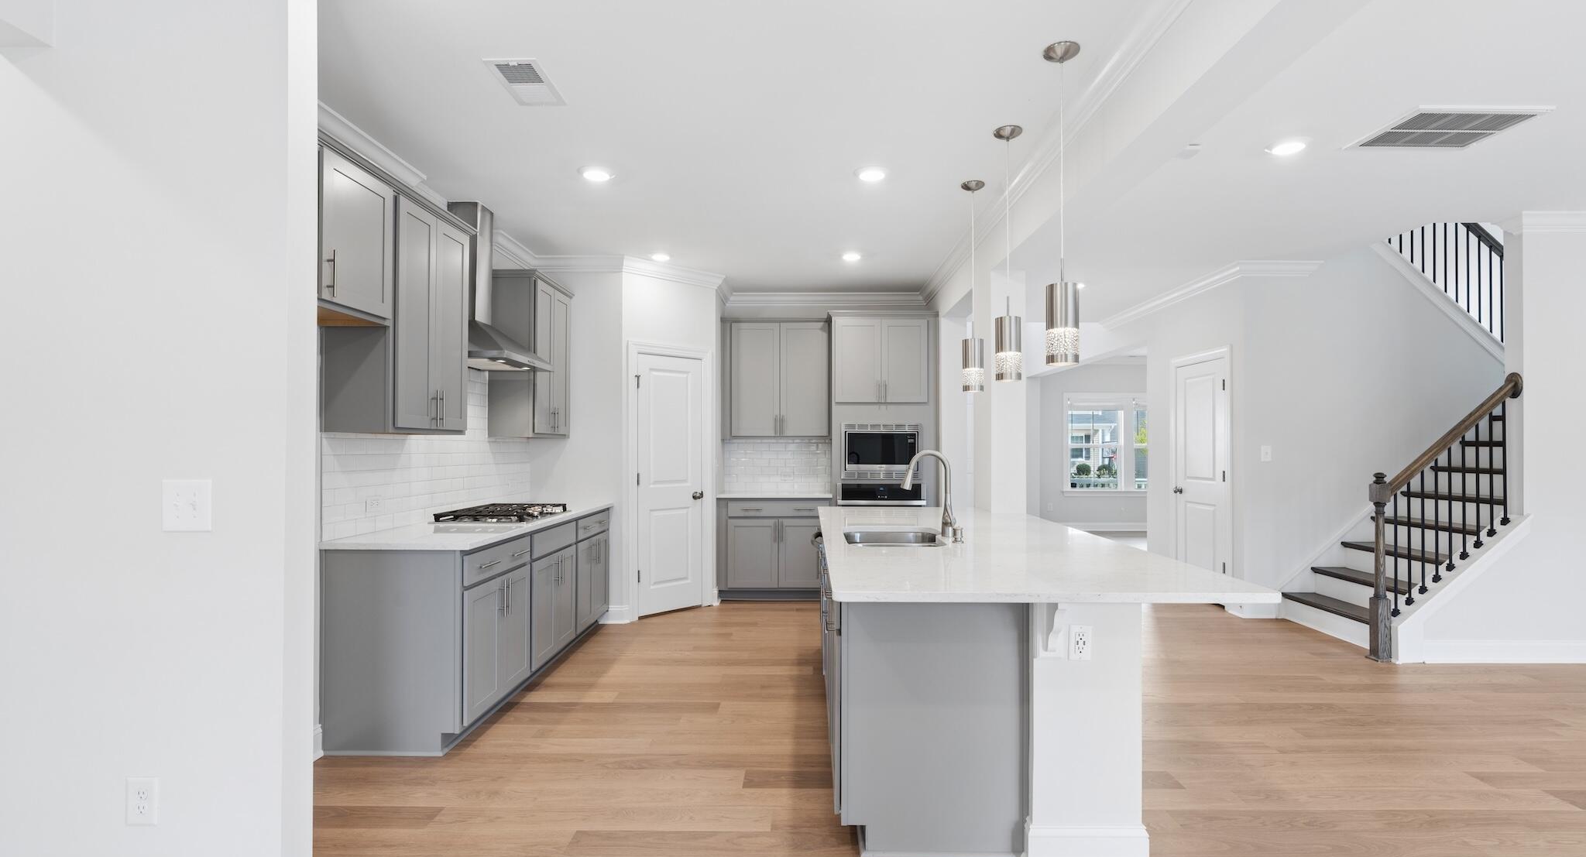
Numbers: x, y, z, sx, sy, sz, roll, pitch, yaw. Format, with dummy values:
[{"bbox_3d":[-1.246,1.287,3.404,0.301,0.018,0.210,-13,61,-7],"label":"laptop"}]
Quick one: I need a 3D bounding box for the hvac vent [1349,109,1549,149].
[{"bbox_3d":[2.896,-1.331,3.137,0.570,0.028,0.415,0,-2,1],"label":"hvac vent"}]

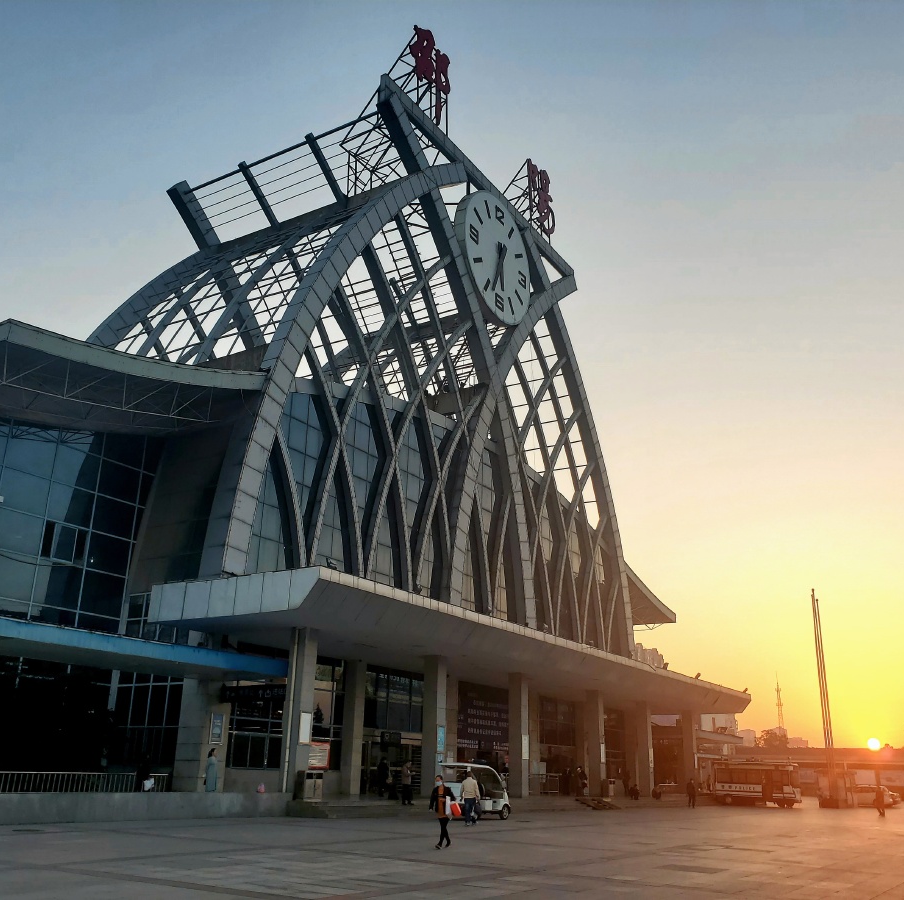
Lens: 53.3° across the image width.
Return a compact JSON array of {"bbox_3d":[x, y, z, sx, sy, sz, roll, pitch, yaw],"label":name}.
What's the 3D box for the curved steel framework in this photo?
[{"bbox_3d":[-5.860,-1.524,67.960,22.500,35.600,46.000,-11,-23,32],"label":"curved steel framework"}]

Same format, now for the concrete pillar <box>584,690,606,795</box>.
[{"bbox_3d":[9.979,20.223,62.190,0.920,6.930,0.740,-11,-23,30],"label":"concrete pillar"}]

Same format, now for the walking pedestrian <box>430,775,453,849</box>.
[{"bbox_3d":[-0.243,8.672,21.654,0.540,1.610,0.400,-5,-21,16],"label":"walking pedestrian"}]

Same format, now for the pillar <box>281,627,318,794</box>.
[{"bbox_3d":[-6.032,10.372,35.490,0.780,6.330,0.800,-11,-23,32],"label":"pillar"}]

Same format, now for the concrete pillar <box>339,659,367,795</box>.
[{"bbox_3d":[-5.279,14.764,48.017,0.750,6.750,0.820,-11,-23,30],"label":"concrete pillar"}]

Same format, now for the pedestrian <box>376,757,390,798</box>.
[{"bbox_3d":[-3.236,15.438,42.482,0.420,1.670,0.500,-4,-20,14],"label":"pedestrian"}]

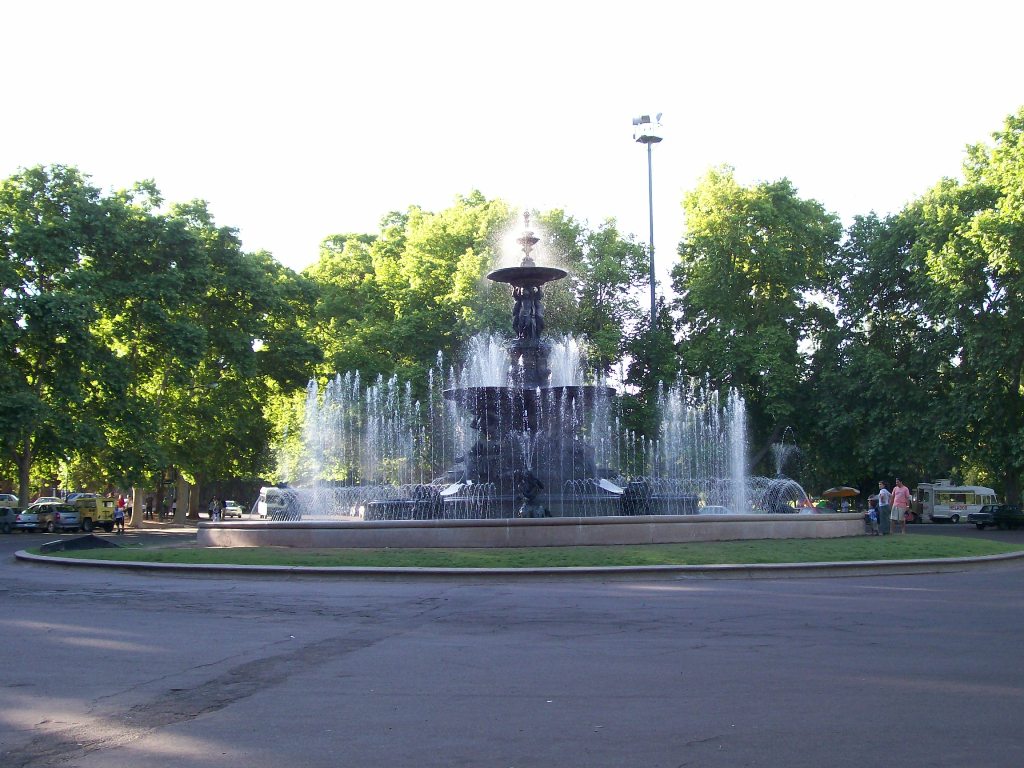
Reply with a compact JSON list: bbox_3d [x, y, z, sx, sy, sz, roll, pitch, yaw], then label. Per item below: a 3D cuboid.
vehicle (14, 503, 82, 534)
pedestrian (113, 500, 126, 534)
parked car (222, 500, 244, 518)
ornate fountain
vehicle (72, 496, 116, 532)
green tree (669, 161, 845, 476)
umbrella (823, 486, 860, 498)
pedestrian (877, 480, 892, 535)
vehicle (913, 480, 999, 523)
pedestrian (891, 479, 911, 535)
[{"bbox_3d":[-24.115,6.919,69.000,4.200,1.550,1.720,-5,-7,34],"label":"vehicle"},{"bbox_3d":[-19.734,6.713,67.000,0.520,1.640,0.360,1,-6,-18],"label":"pedestrian"},{"bbox_3d":[-23.051,10.382,110.000,1.680,1.420,4.000,1,-6,-20],"label":"parked car"},{"bbox_3d":[0.516,-0.515,42.200,5.700,9.890,5.700,-1,-6,0],"label":"ornate fountain"},{"bbox_3d":[-22.361,6.999,71.000,4.100,1.830,1.750,-5,-7,34],"label":"vehicle"},{"bbox_3d":[16.098,-3.022,88.000,11.300,23.190,11.000,-1,-6,0],"label":"green tree"},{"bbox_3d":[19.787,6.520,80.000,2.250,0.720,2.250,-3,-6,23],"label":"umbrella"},{"bbox_3d":[11.468,3.821,41.000,0.440,1.660,0.470,-1,-6,1],"label":"pedestrian"},{"bbox_3d":[30.214,8.074,91.000,5.600,2.880,2.150,0,-6,-12],"label":"vehicle"},{"bbox_3d":[12.016,3.794,41.200,0.560,1.740,0.380,-4,-6,25],"label":"pedestrian"}]

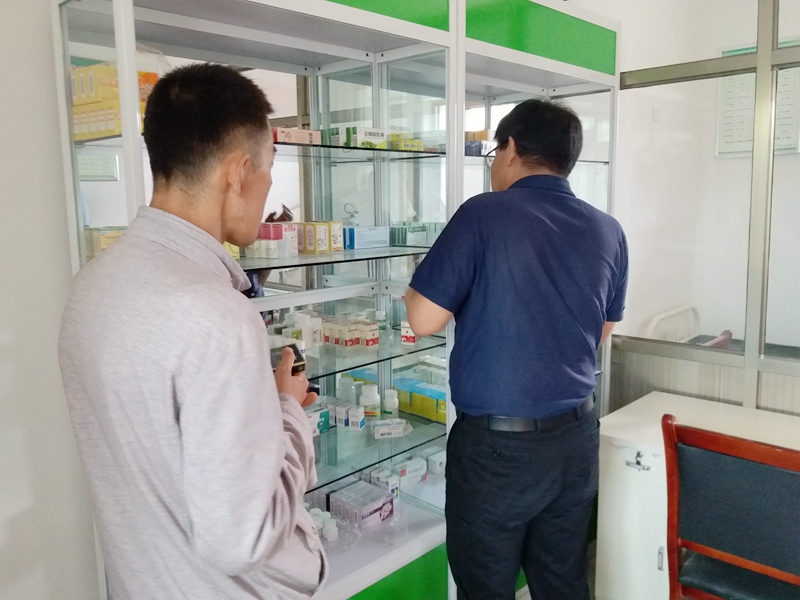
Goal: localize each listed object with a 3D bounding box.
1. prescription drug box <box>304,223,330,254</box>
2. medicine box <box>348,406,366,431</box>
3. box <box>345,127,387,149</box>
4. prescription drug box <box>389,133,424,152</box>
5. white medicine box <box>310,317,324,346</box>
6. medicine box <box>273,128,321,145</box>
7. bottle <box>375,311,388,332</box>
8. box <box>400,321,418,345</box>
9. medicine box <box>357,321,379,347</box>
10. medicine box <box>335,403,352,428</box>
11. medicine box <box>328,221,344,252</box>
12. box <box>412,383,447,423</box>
[{"bbox_3d":[-0.217,-0.159,1.677,0.057,0.077,0.045,7,12,44],"label":"prescription drug box"},{"bbox_3d":[-0.120,0.338,1.853,0.033,0.060,0.041,2,9,22],"label":"medicine box"},{"bbox_3d":[-0.082,-0.389,1.586,0.043,0.053,0.098,7,12,44],"label":"box"},{"bbox_3d":[0.017,-0.403,1.702,0.045,0.044,0.086,7,12,44],"label":"prescription drug box"},{"bbox_3d":[-0.247,0.094,1.908,0.037,0.079,0.039,9,13,44],"label":"white medicine box"},{"bbox_3d":[-0.233,-0.353,1.421,0.042,0.036,0.120,7,12,44],"label":"medicine box"},{"bbox_3d":[-0.060,0.070,2.092,0.037,0.063,0.037,-1,9,0],"label":"bottle"},{"bbox_3d":[0.028,0.088,1.780,0.039,0.061,0.036,2,9,19],"label":"box"},{"bbox_3d":[-0.088,0.093,1.763,0.036,0.062,0.045,7,12,44],"label":"medicine box"},{"bbox_3d":[-0.176,0.363,2.035,0.043,0.067,0.030,9,13,44],"label":"medicine box"},{"bbox_3d":[-0.199,-0.188,1.911,0.049,0.085,0.056,9,13,44],"label":"medicine box"},{"bbox_3d":[0.113,0.315,1.936,0.127,0.072,0.068,7,12,44],"label":"box"}]

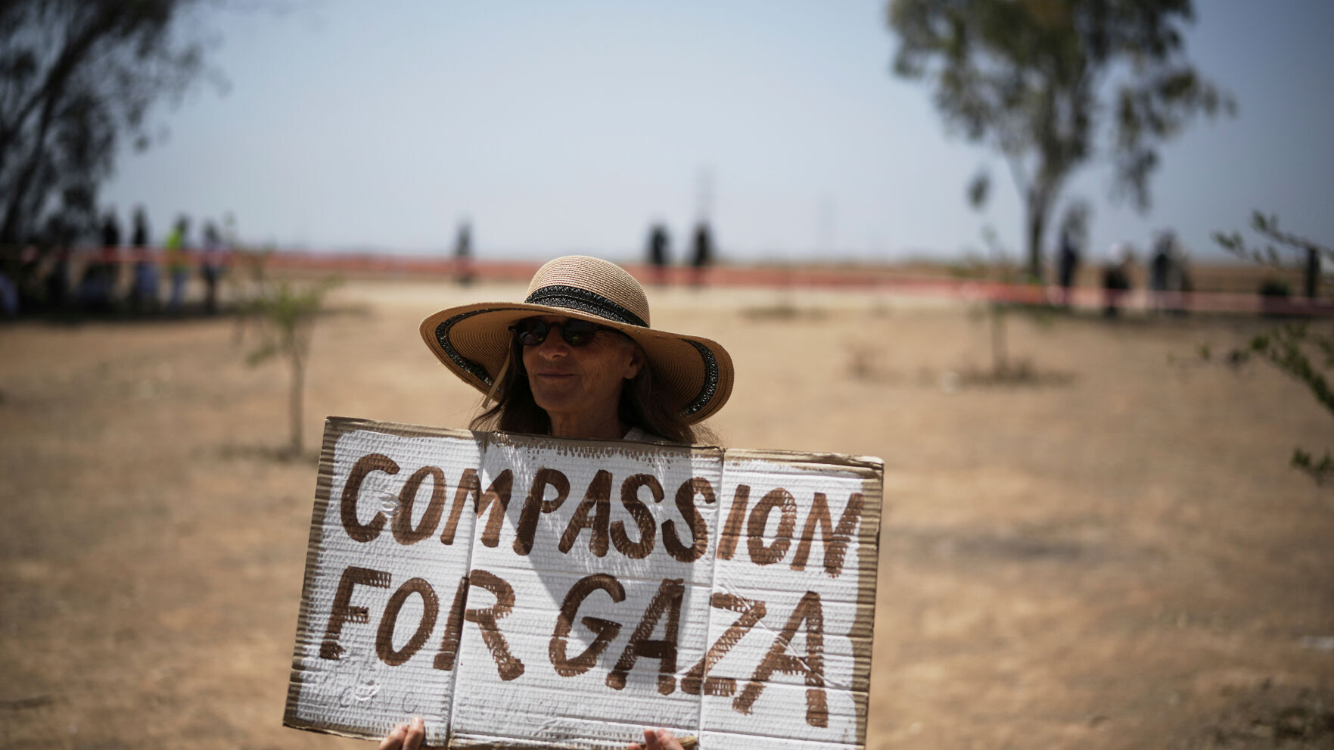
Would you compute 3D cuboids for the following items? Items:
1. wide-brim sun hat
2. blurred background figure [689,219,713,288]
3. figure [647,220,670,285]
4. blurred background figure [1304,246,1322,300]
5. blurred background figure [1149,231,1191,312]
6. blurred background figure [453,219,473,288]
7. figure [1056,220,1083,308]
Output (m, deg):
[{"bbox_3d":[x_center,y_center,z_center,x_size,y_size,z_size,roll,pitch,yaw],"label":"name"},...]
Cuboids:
[{"bbox_3d":[-0.112,-0.083,2.580,0.440,0.165,0.435,2,-20,25],"label":"wide-brim sun hat"},{"bbox_3d":[0.887,-3.166,48.500,0.520,1.720,0.360,1,3,0],"label":"blurred background figure"},{"bbox_3d":[-0.237,-3.231,49.500,0.520,1.700,0.360,1,3,0],"label":"figure"},{"bbox_3d":[16.044,-2.433,46.000,0.480,1.680,0.360,1,3,0],"label":"blurred background figure"},{"bbox_3d":[10.272,-2.096,38.000,0.600,1.720,0.400,1,3,0],"label":"blurred background figure"},{"bbox_3d":[-5.224,-3.141,47.500,0.500,1.720,0.360,1,3,0],"label":"blurred background figure"},{"bbox_3d":[8.349,-2.275,38.500,0.520,1.720,0.360,1,3,0],"label":"figure"}]

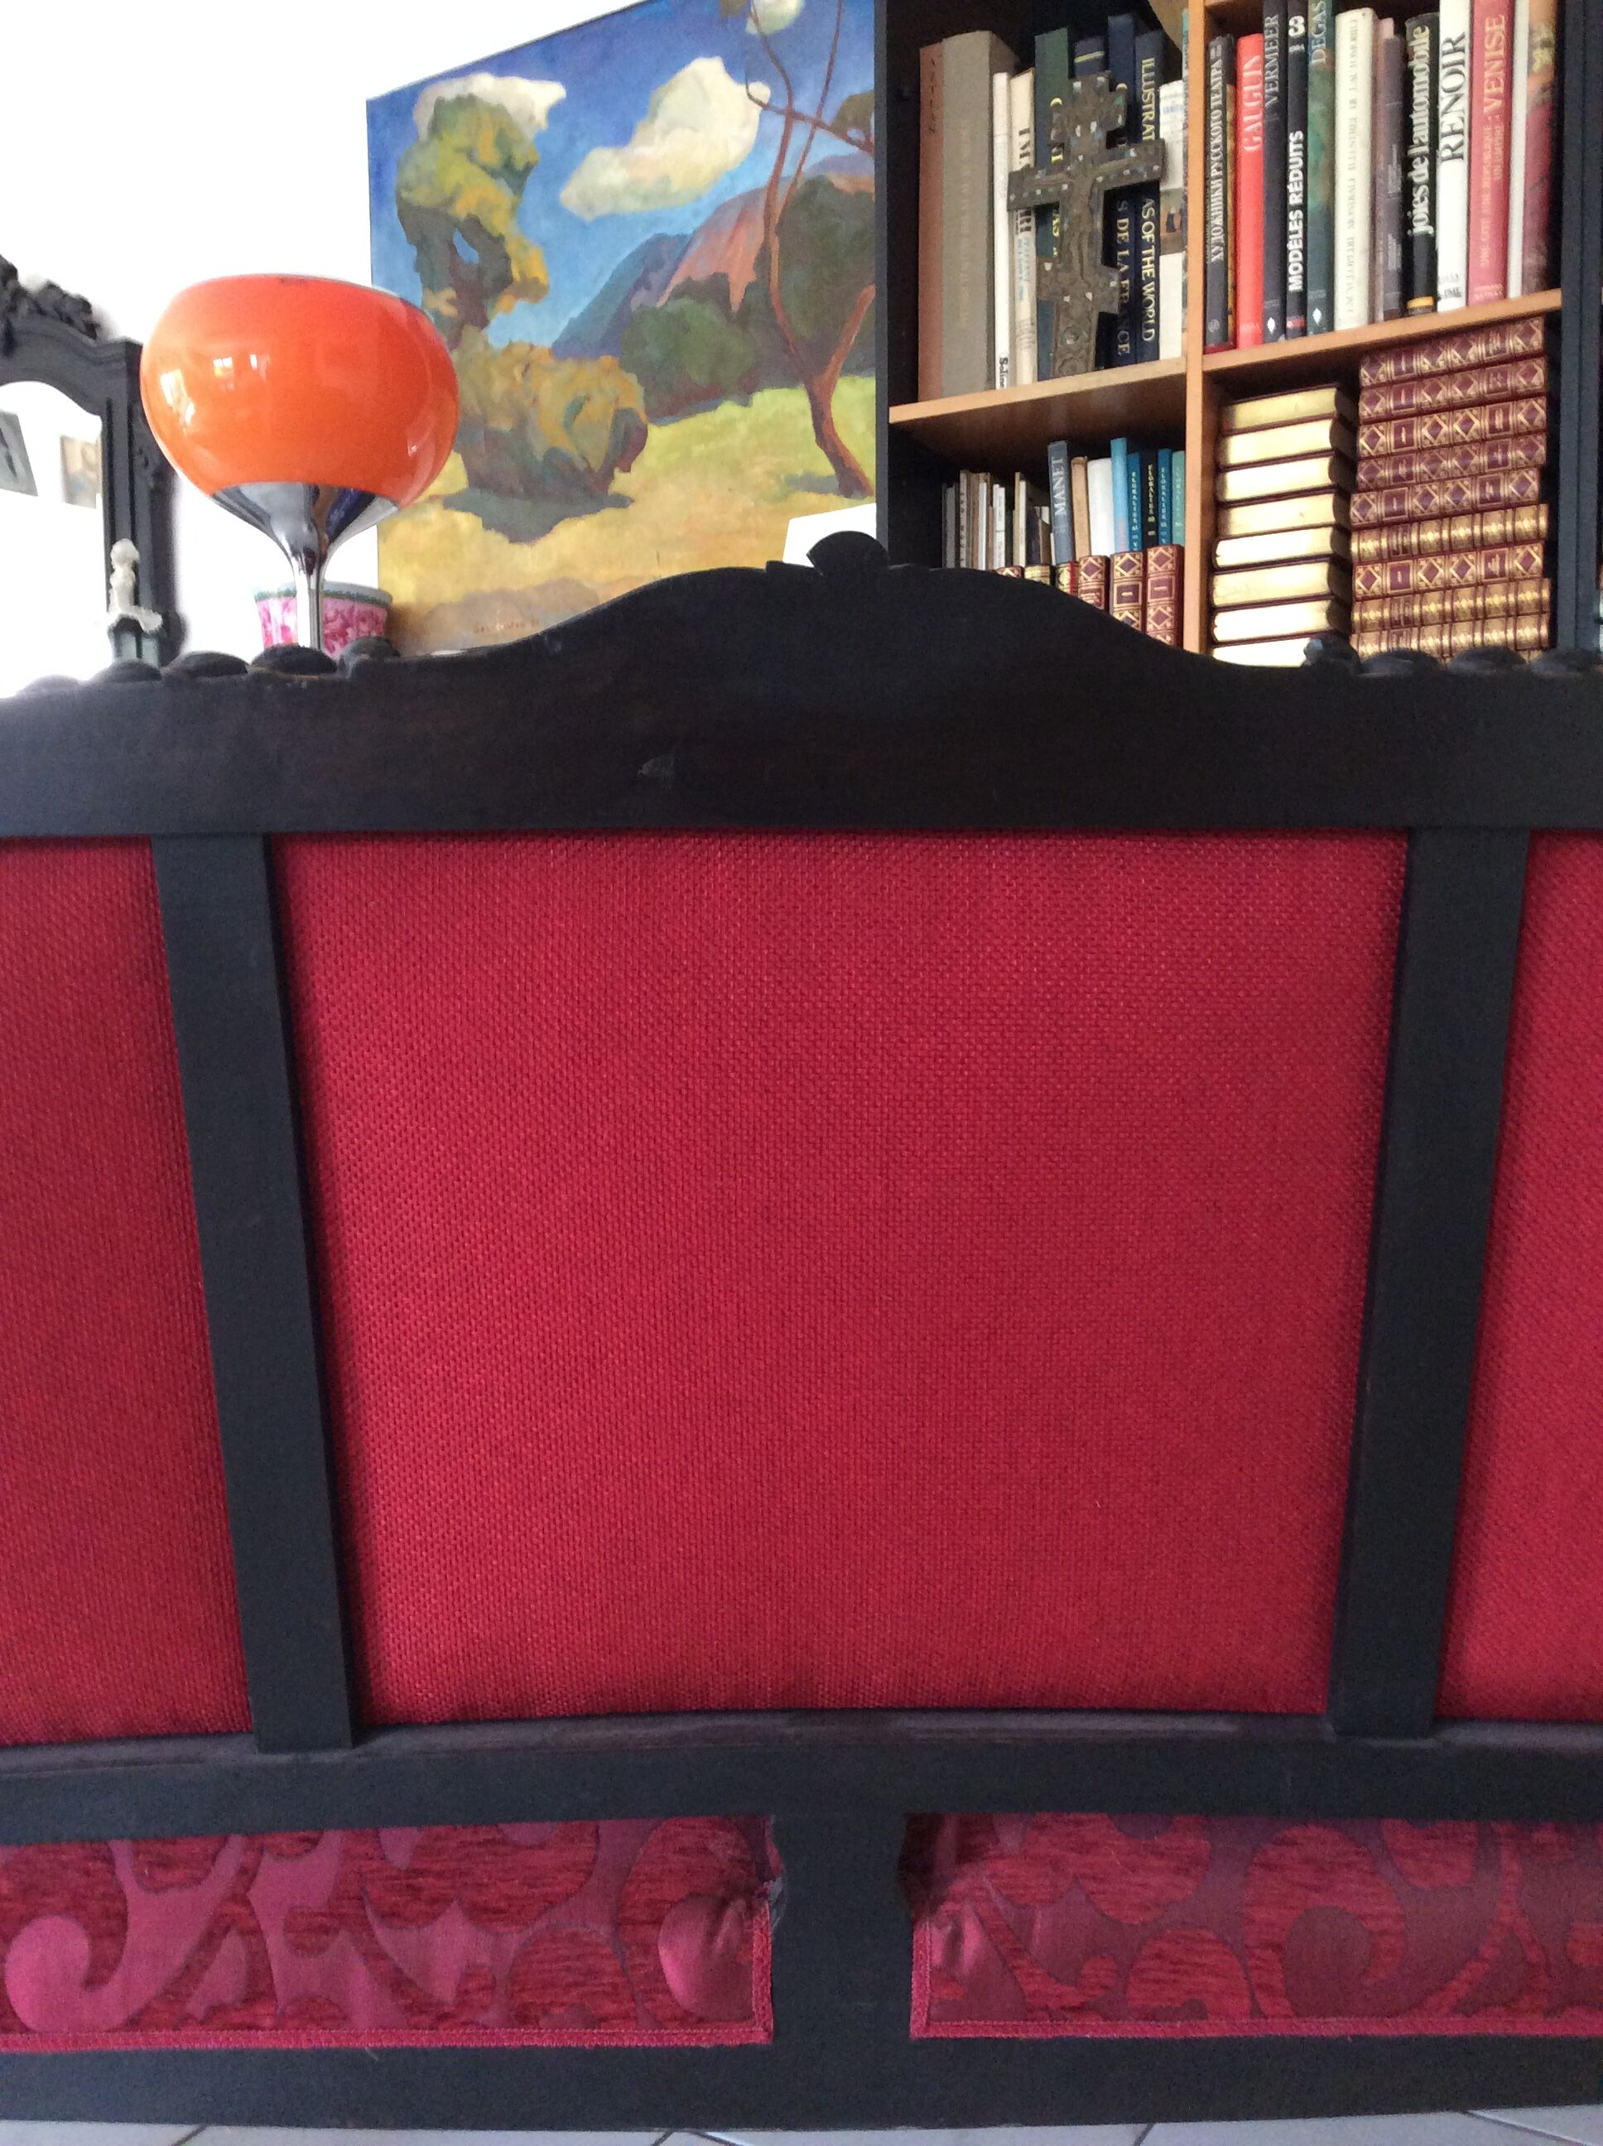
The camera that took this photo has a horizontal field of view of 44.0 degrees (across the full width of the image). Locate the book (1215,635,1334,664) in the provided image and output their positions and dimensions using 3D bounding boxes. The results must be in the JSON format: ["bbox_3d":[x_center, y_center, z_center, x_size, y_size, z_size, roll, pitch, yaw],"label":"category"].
[{"bbox_3d":[0.574,-0.465,2.274,0.138,0.037,0.206,1,3,32],"label":"book"}]

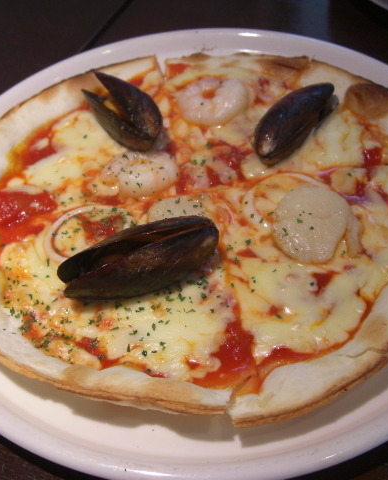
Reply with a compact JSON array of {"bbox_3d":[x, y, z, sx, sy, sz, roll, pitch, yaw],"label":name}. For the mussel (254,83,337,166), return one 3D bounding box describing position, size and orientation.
[{"bbox_3d":[0.053,-0.063,0.371,0.026,0.025,0.066,30,58,27],"label":"mussel"}]

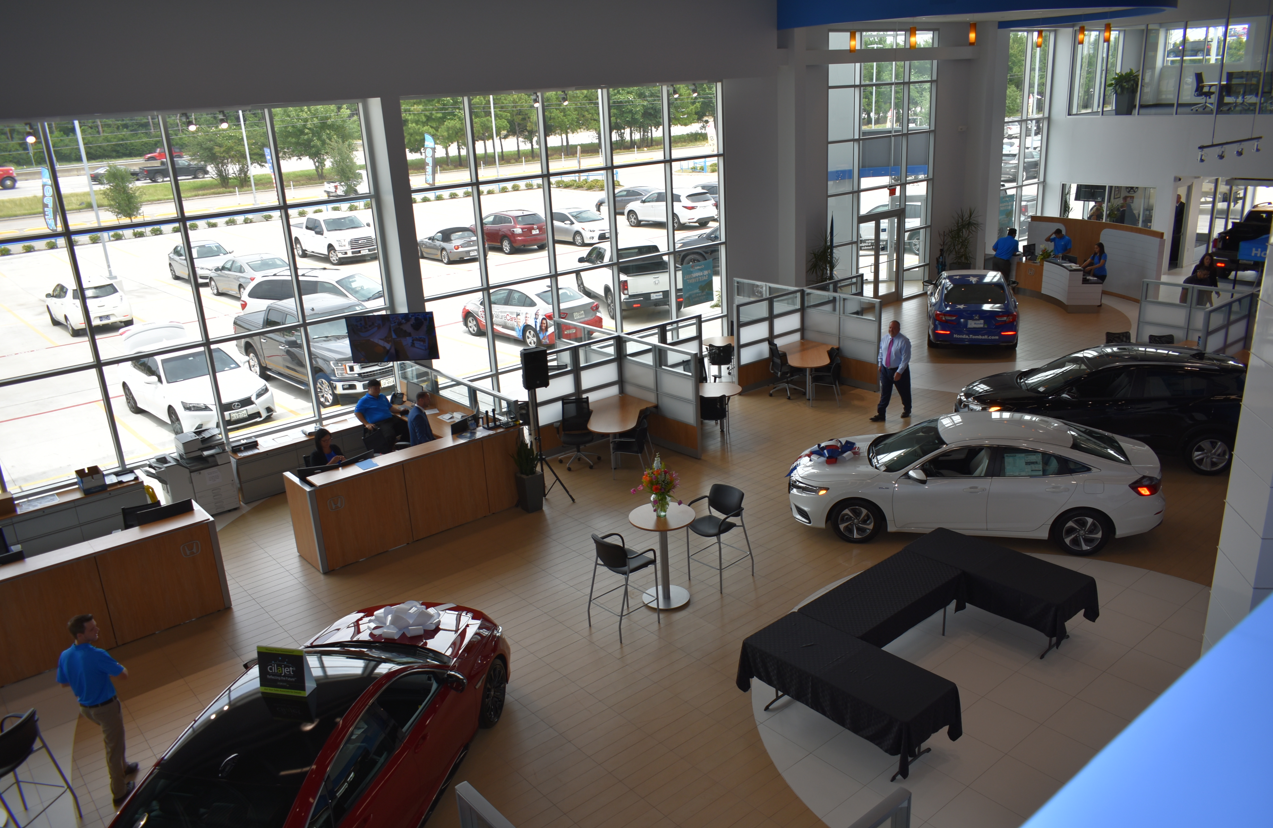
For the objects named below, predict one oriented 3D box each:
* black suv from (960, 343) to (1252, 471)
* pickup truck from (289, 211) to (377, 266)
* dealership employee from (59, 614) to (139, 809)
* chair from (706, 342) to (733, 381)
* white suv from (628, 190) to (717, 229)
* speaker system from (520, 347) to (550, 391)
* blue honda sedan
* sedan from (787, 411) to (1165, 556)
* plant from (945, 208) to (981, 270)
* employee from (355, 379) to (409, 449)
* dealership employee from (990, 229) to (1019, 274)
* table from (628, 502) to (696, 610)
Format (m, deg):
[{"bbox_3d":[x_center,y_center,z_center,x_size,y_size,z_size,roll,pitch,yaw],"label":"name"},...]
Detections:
[{"bbox_3d":[7.180,-0.214,14.611,4.330,1.605,1.780,3,20,18],"label":"black suv"},{"bbox_3d":[-12.947,-7.660,41.147,2.050,1.950,5.890,-18,23,-37],"label":"pickup truck"},{"bbox_3d":[-4.606,2.510,8.265,0.560,1.740,0.440,-2,19,4],"label":"dealership employee"},{"bbox_3d":[1.775,-1.075,19.711,0.580,0.870,0.600,-1,18,8],"label":"chair"},{"bbox_3d":[1.557,-9.813,45.453,1.960,1.740,5.050,-20,25,-41],"label":"white suv"},{"bbox_3d":[-1.461,-0.655,13.566,0.345,0.540,0.290,-10,20,-19],"label":"speaker system"},{"bbox_3d":[7.843,-2.594,22.341,1.860,1.450,4.880,2,19,16],"label":"blue honda sedan"},{"bbox_3d":[4.388,0.778,12.662,4.660,1.410,1.840,1,19,13],"label":"sedan"},{"bbox_3d":[8.895,-4.511,26.001,0.930,2.300,0.900,-18,23,-36],"label":"plant"},{"bbox_3d":[-4.173,0.146,15.830,0.750,1.420,0.750,-20,25,-40],"label":"employee"},{"bbox_3d":[9.875,-4.079,25.588,0.500,1.680,0.620,-15,22,-32],"label":"dealership employee"},{"bbox_3d":[0.326,1.683,11.157,0.765,1.055,0.765,-3,18,1],"label":"table"}]

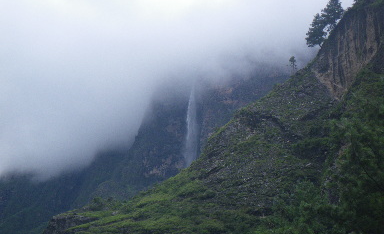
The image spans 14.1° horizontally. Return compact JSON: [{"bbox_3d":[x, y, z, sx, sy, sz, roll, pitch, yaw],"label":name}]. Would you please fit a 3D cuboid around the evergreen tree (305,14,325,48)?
[{"bbox_3d":[22.900,-16.040,288.000,4.080,6.310,3.960,0,-10,0],"label":"evergreen tree"}]

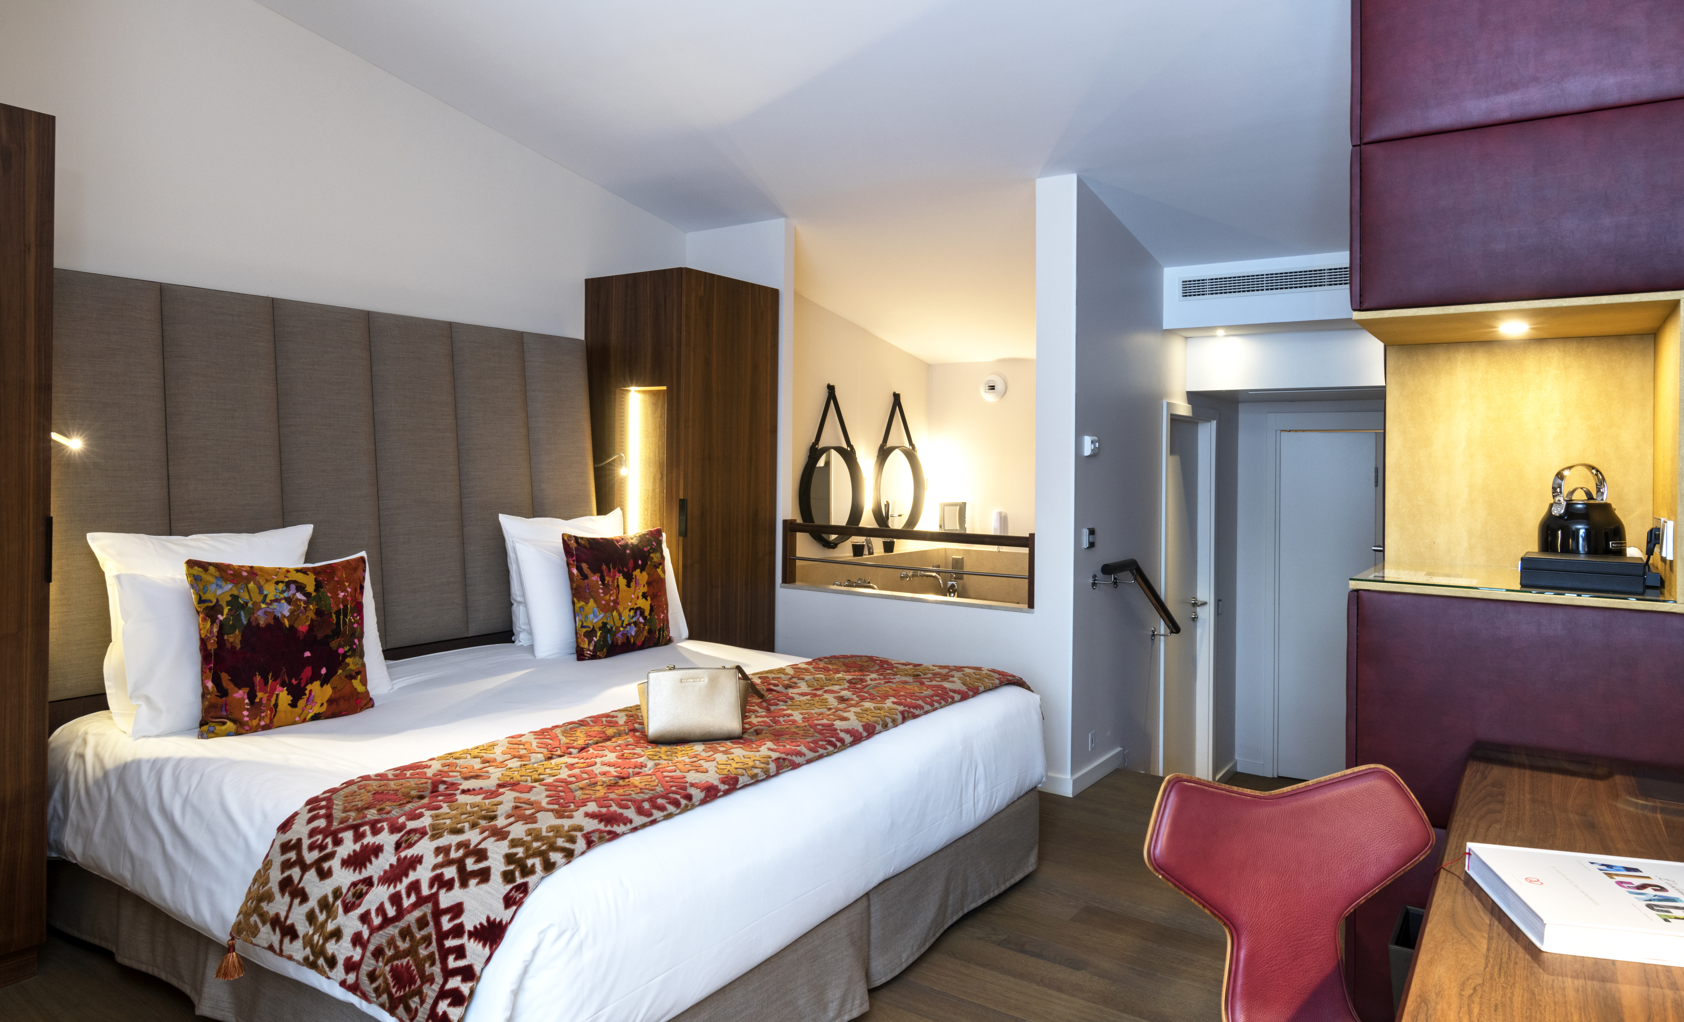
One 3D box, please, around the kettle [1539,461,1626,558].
[{"bbox_3d":[1.780,0.022,2.460,0.190,0.265,0.170,0,1,-10],"label":"kettle"}]

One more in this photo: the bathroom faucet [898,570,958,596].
[{"bbox_3d":[0.552,0.462,6.750,0.220,0.110,0.220,1,2,34],"label":"bathroom faucet"}]

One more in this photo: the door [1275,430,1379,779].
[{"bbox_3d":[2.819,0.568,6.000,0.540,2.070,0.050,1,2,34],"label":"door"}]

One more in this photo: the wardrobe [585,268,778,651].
[{"bbox_3d":[-0.733,0.025,4.777,0.570,2.155,0.640,1,2,34],"label":"wardrobe"}]

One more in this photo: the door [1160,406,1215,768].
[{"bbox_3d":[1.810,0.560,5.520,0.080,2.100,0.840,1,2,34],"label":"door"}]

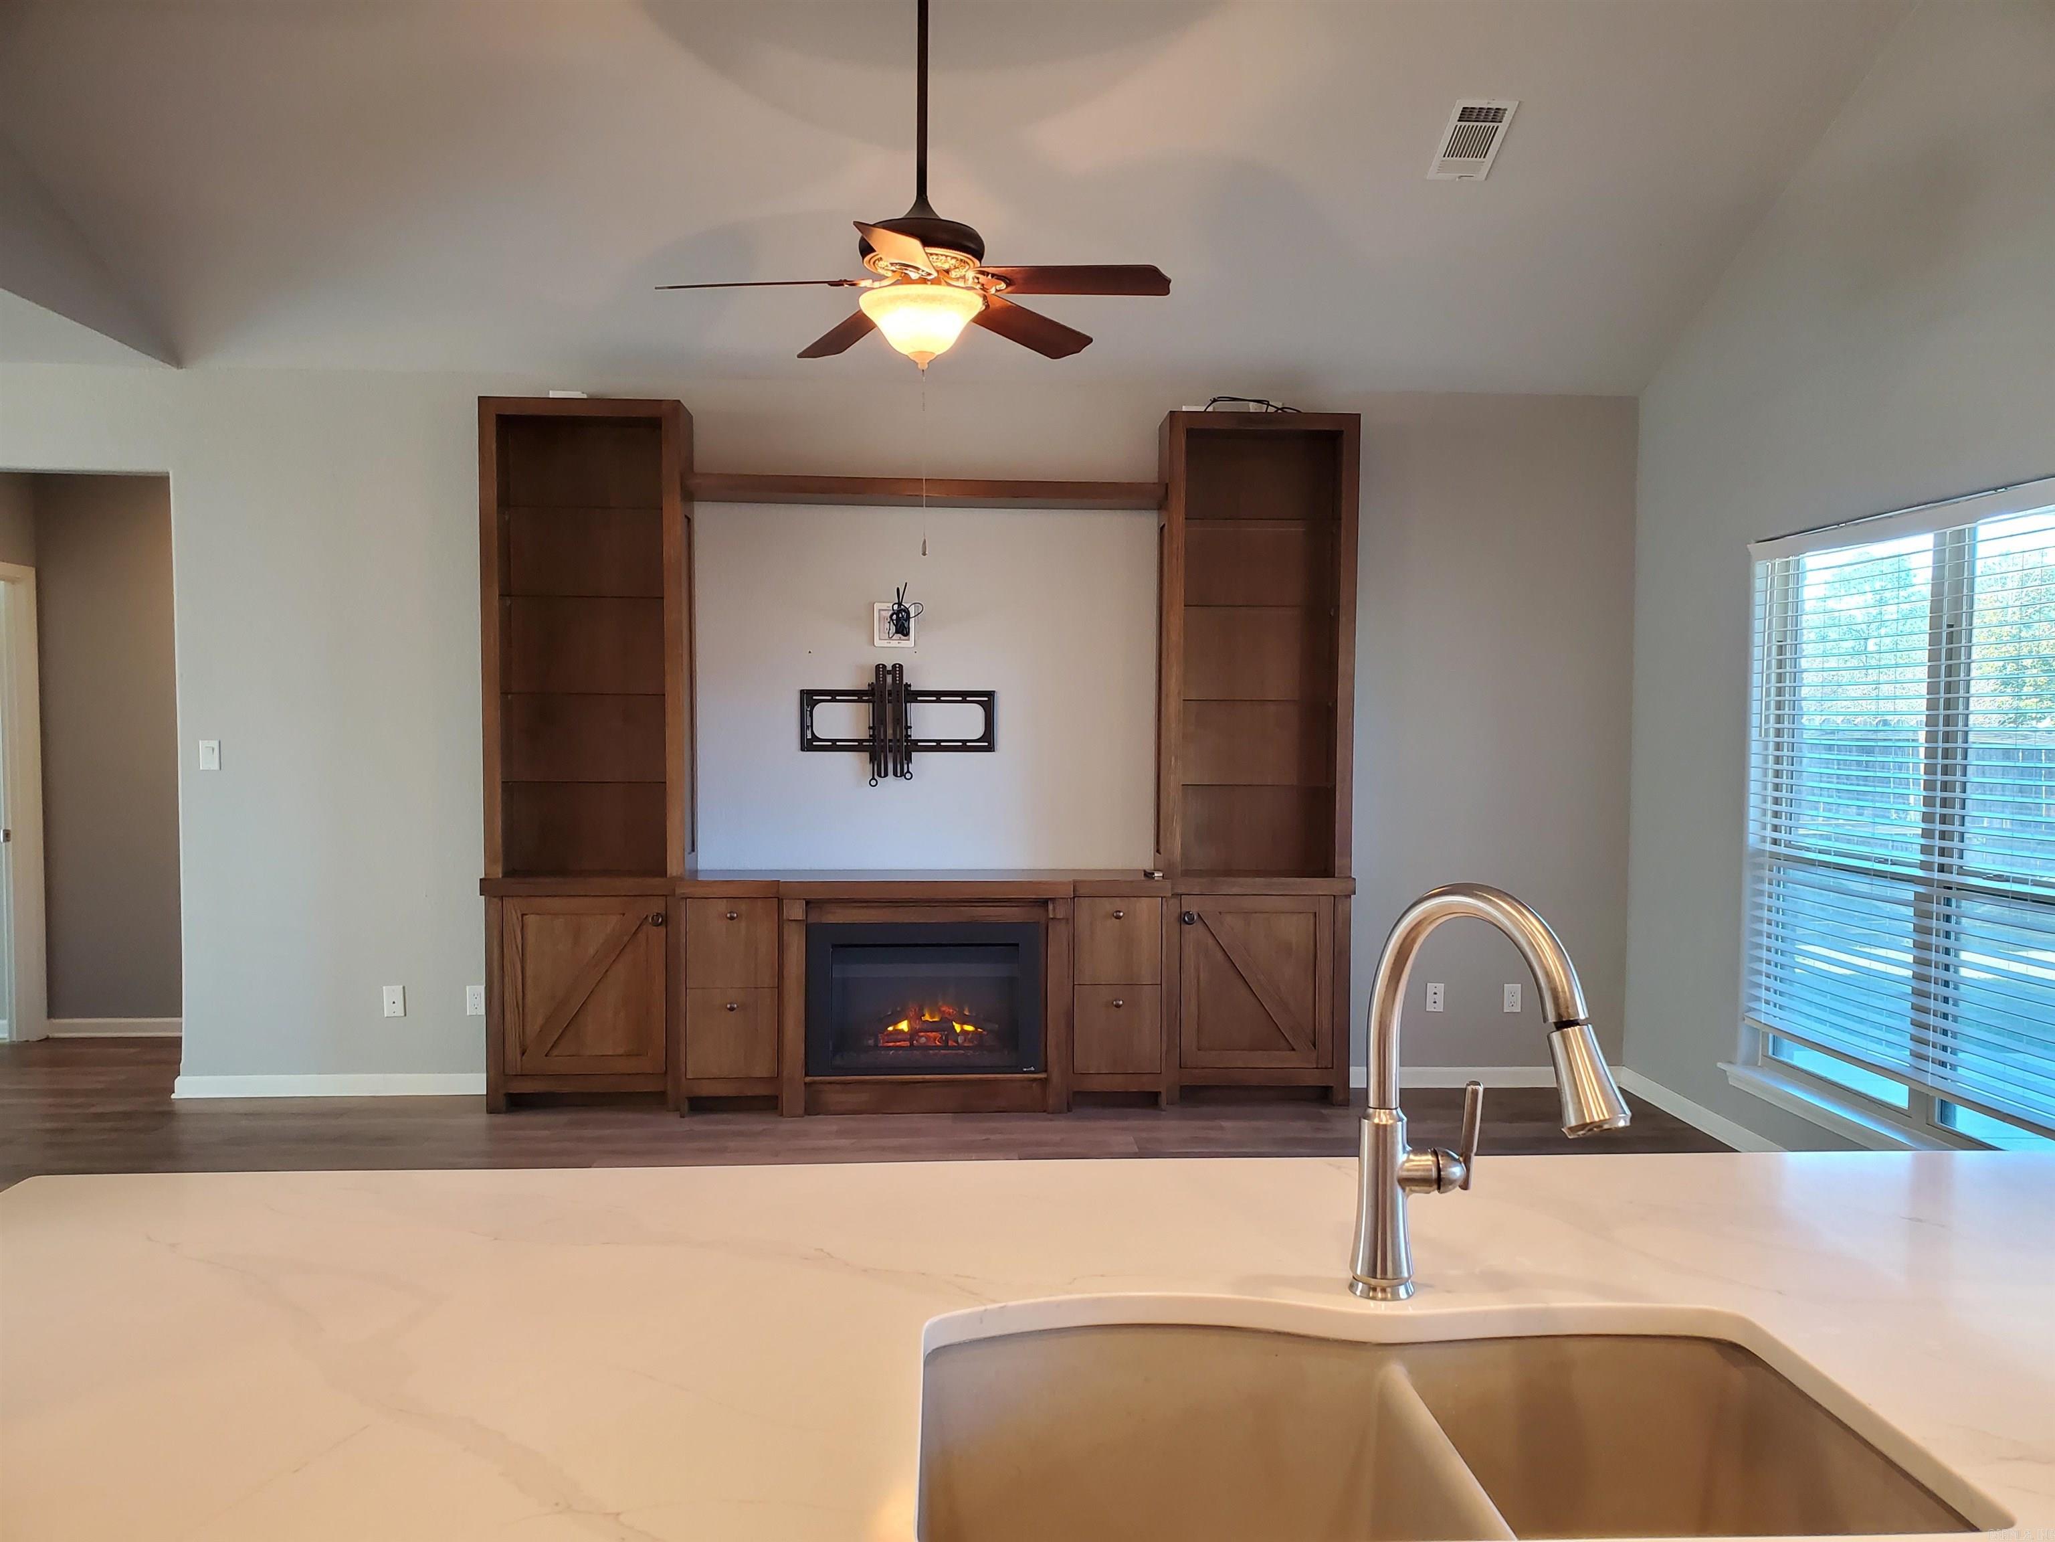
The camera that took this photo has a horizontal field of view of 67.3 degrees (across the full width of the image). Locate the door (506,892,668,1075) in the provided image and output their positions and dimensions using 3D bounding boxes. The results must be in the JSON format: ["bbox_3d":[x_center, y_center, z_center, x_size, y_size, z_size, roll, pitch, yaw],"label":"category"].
[{"bbox_3d":[-1.617,0.786,5.659,0.583,0.661,0.022,0,3,-4],"label":"door"}]

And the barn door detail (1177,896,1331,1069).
[{"bbox_3d":[0.865,0.795,5.813,0.586,0.657,0.022,0,3,-4],"label":"barn door detail"}]

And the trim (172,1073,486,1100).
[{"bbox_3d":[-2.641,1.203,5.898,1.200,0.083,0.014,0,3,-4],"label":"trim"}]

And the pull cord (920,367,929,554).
[{"bbox_3d":[-0.268,-0.799,4.014,0.012,0.483,0.012,0,3,-4],"label":"pull cord"}]

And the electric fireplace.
[{"bbox_3d":[-0.378,0.834,5.772,0.870,0.568,0.200,0,3,-4],"label":"electric fireplace"}]

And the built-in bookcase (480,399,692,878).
[{"bbox_3d":[-1.615,-0.476,5.734,0.712,1.720,0.308,0,3,-4],"label":"built-in bookcase"}]

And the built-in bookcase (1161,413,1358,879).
[{"bbox_3d":[0.864,-0.465,5.888,0.706,1.720,0.308,0,3,-4],"label":"built-in bookcase"}]

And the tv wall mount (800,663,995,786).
[{"bbox_3d":[-0.495,-0.177,5.937,0.746,0.467,0.070,0,3,-4],"label":"tv wall mount"}]

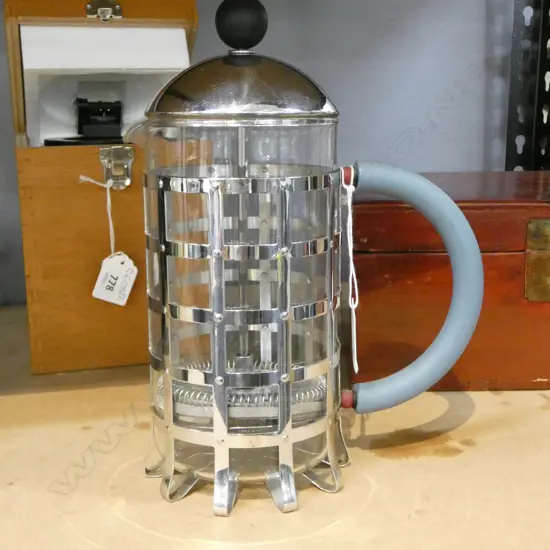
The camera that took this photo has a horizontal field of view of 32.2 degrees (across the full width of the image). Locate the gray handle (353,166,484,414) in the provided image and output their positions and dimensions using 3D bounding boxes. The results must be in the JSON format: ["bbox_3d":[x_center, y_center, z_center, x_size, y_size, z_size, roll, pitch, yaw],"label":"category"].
[{"bbox_3d":[0.075,0.007,0.500,0.071,0.135,0.015,-1,11,-6],"label":"gray handle"}]

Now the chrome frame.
[{"bbox_3d":[-0.016,0.026,0.494,0.108,0.163,0.108,0,11,0],"label":"chrome frame"}]

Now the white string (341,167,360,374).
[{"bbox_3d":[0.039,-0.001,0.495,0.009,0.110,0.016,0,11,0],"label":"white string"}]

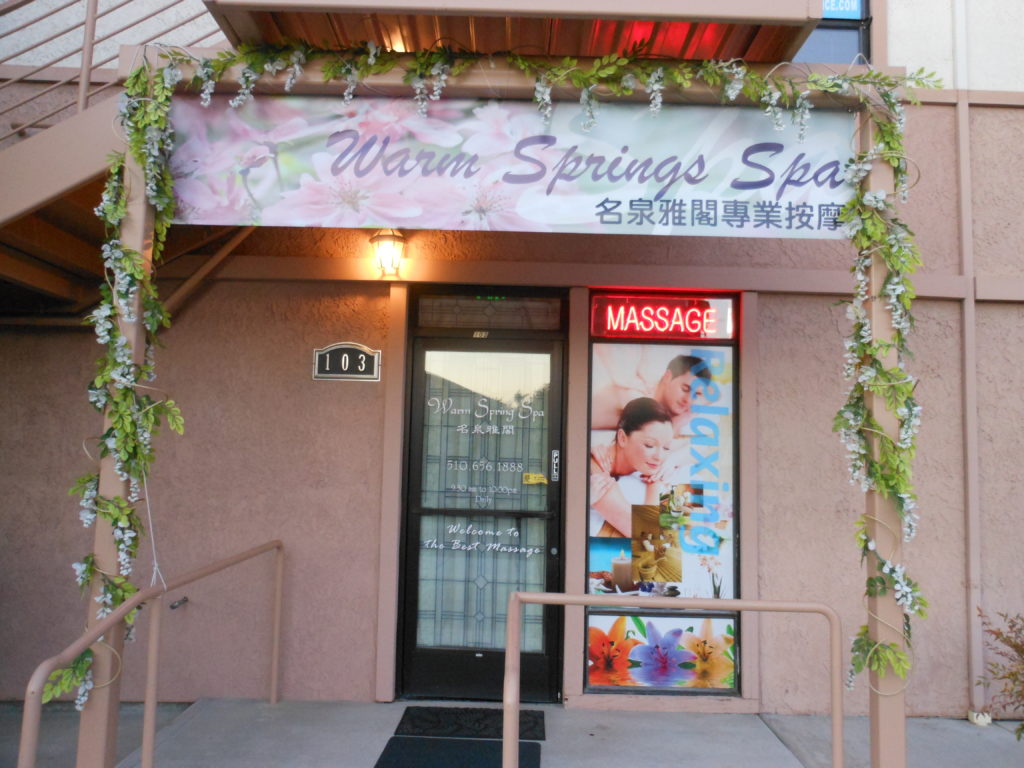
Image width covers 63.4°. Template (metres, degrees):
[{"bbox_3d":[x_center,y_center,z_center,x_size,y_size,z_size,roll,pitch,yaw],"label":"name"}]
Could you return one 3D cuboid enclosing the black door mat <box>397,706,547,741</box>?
[{"bbox_3d":[-0.209,1.827,4.477,0.775,0.012,0.470,2,-5,0],"label":"black door mat"}]

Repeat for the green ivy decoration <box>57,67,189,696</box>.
[{"bbox_3d":[-1.611,-0.046,3.498,0.430,2.670,0.360,2,-5,0],"label":"green ivy decoration"}]

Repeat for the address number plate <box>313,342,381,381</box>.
[{"bbox_3d":[-0.983,-0.134,4.948,0.400,0.230,0.025,2,-5,0],"label":"address number plate"}]

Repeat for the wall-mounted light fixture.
[{"bbox_3d":[-0.727,-0.807,4.897,0.225,0.370,0.260,2,-5,0],"label":"wall-mounted light fixture"}]

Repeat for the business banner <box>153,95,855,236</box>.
[{"bbox_3d":[0.011,-0.974,3.679,3.050,0.605,0.012,2,-5,0],"label":"business banner"}]

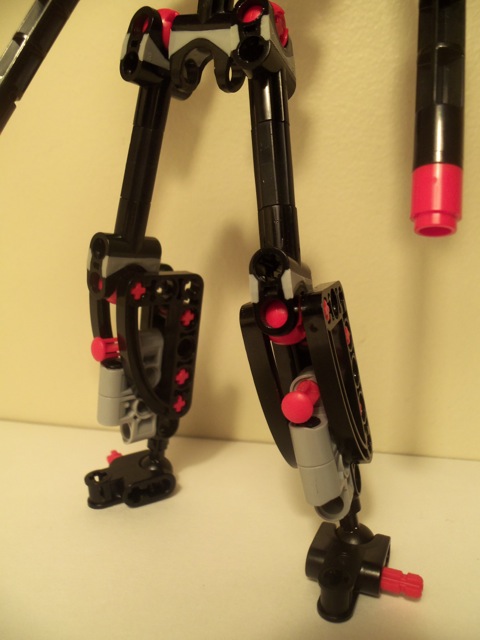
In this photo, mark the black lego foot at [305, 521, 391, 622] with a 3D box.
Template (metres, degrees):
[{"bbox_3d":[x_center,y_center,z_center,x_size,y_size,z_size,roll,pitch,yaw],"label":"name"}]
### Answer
[{"bbox_3d":[0.024,0.056,0.122,0.016,0.008,0.026,5,17,24],"label":"black lego foot"}]

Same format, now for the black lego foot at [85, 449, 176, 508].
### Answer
[{"bbox_3d":[-0.032,0.048,0.159,0.026,0.008,0.016,-10,17,-27],"label":"black lego foot"}]

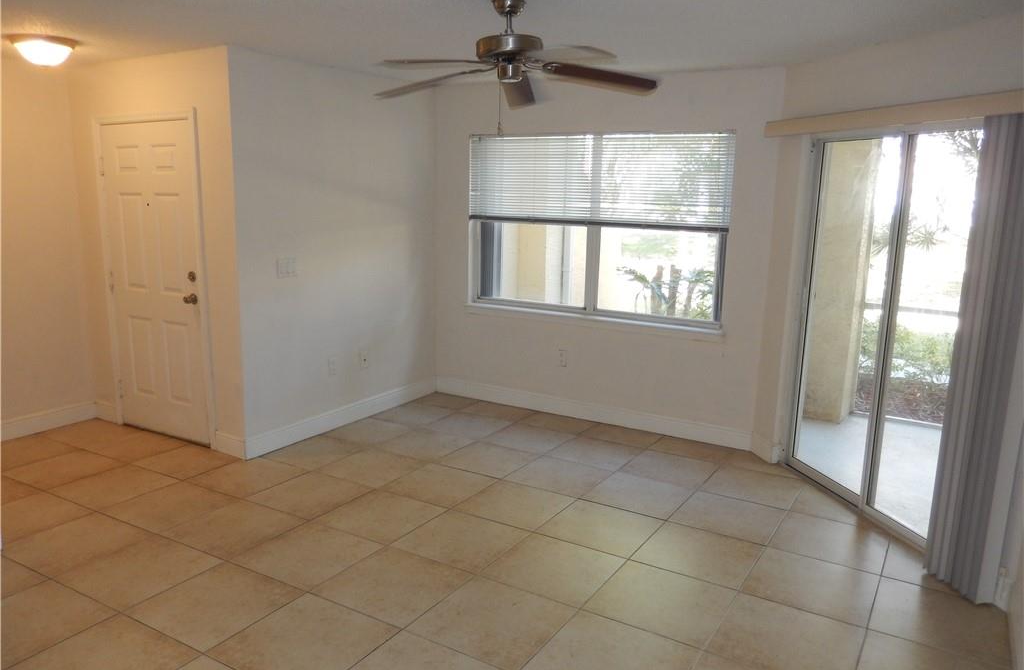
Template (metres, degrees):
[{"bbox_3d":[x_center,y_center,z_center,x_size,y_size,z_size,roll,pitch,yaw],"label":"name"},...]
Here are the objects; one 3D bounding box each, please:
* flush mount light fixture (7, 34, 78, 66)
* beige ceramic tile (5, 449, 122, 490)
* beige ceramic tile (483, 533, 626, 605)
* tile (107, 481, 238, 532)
[{"bbox_3d":[-2.637,-1.596,4.179,0.345,0.120,0.345,7,12,30],"label":"flush mount light fixture"},{"bbox_3d":[-2.637,0.787,4.389,0.495,0.012,0.495,7,12,30],"label":"beige ceramic tile"},{"bbox_3d":[0.190,1.040,3.294,0.495,0.012,0.495,7,12,30],"label":"beige ceramic tile"},{"bbox_3d":[-1.770,0.891,3.860,0.492,0.010,0.492,7,12,31],"label":"tile"}]

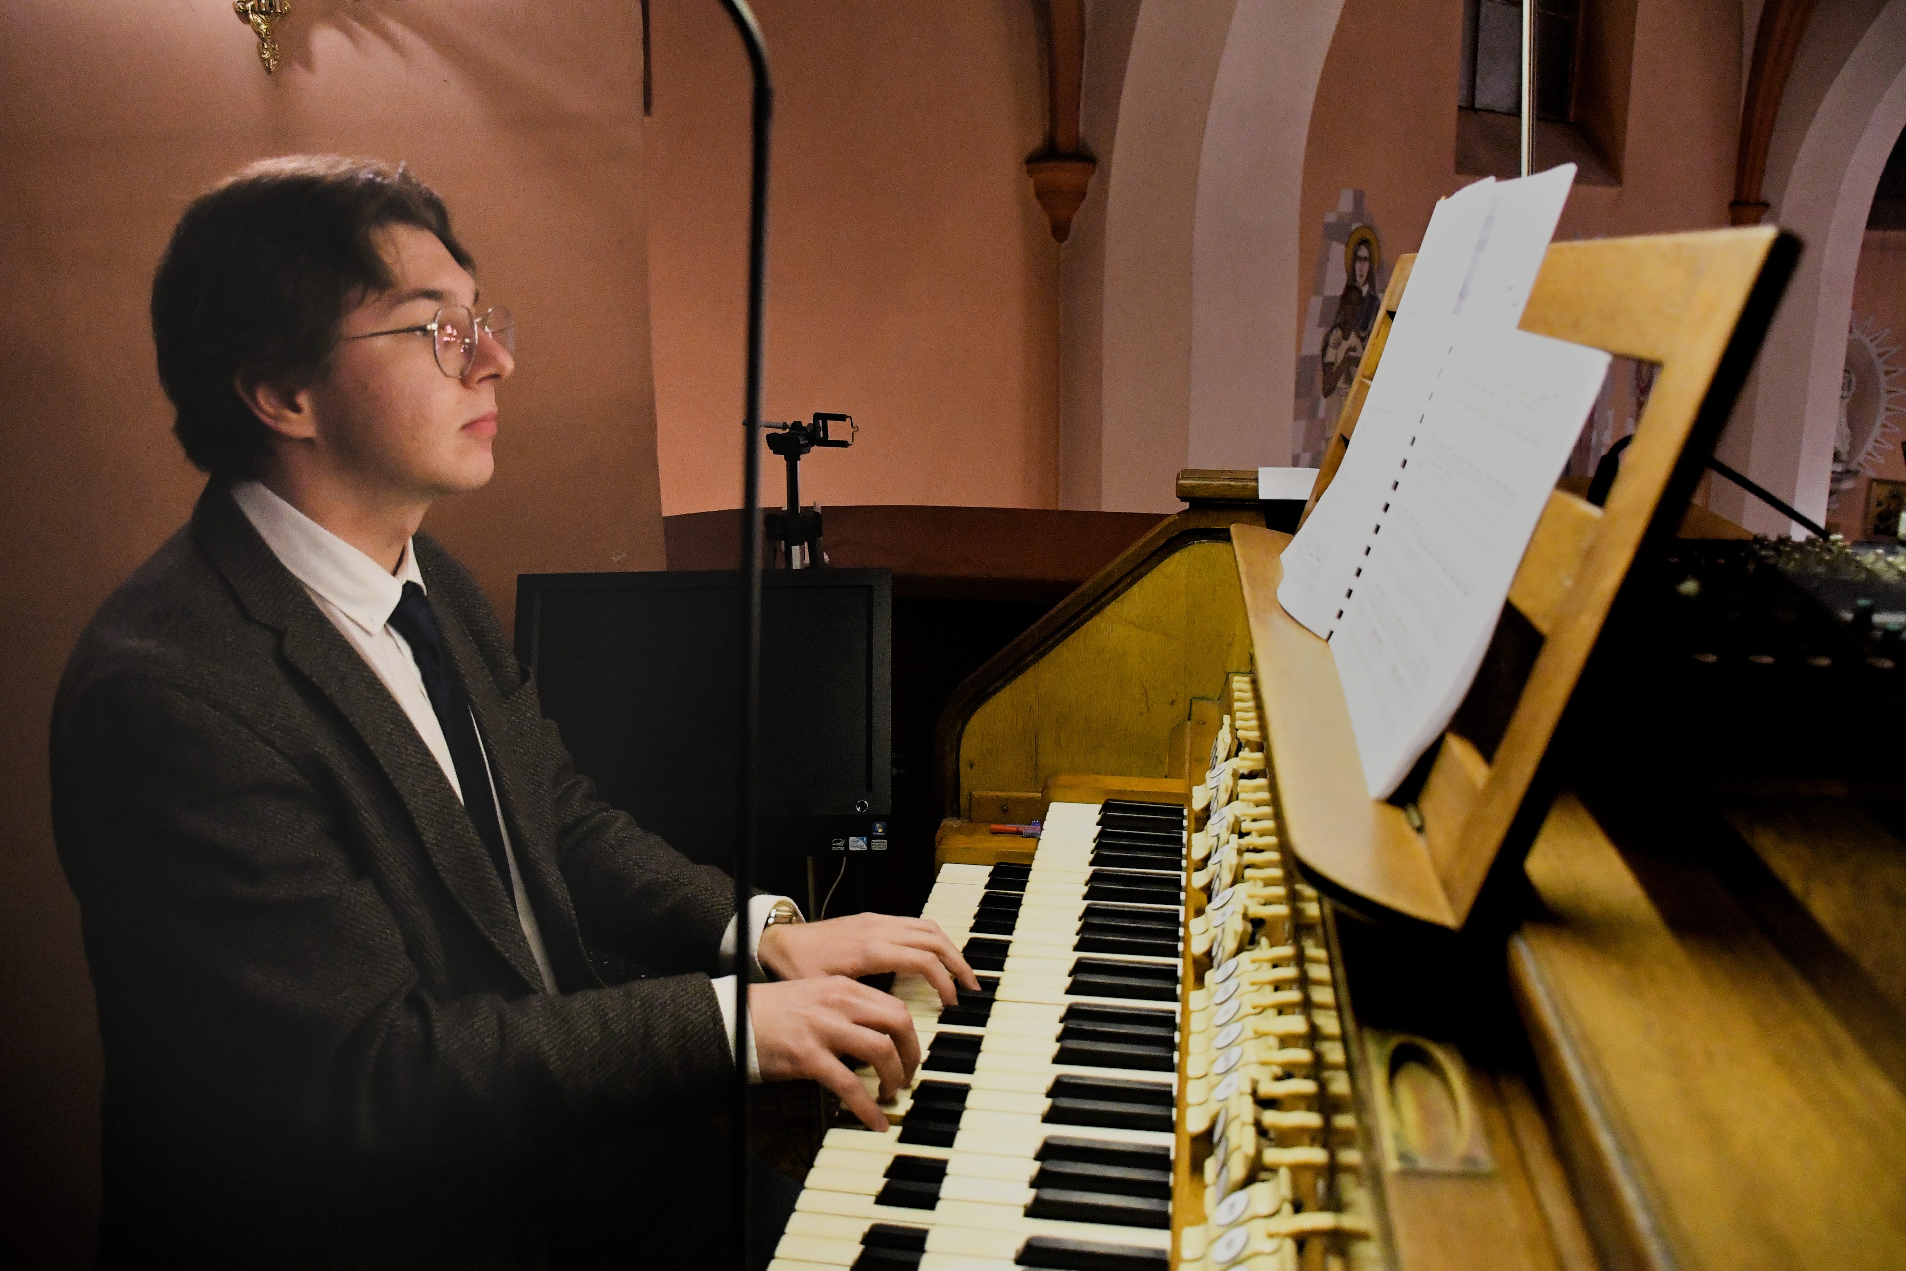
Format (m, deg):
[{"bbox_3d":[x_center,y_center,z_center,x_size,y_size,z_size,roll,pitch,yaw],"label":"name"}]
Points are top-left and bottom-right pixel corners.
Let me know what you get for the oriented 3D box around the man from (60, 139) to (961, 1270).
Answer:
[{"bbox_3d":[-0.344,0.322,1.214,0.740,1.390,0.540,2,16,10],"label":"man"}]

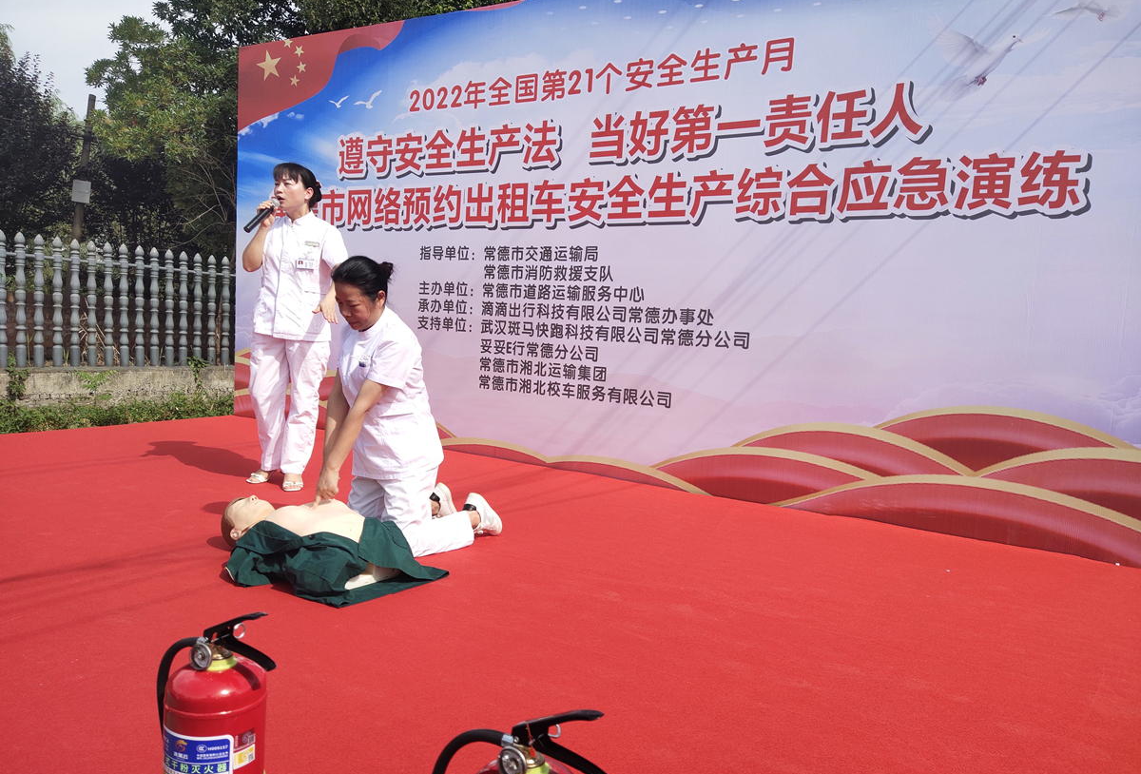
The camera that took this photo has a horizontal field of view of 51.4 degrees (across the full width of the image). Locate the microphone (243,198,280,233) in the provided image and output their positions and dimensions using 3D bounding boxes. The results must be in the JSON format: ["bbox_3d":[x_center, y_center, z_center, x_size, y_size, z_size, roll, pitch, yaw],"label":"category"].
[{"bbox_3d":[-1.489,-0.828,5.740,0.245,0.050,0.050,-42,28,-27],"label":"microphone"}]

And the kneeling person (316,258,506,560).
[{"bbox_3d":[-0.660,0.049,4.850,0.530,1.120,0.820,6,5,42],"label":"kneeling person"}]

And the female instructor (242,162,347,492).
[{"bbox_3d":[-1.394,-0.299,5.970,0.490,1.620,0.370,4,4,22],"label":"female instructor"}]

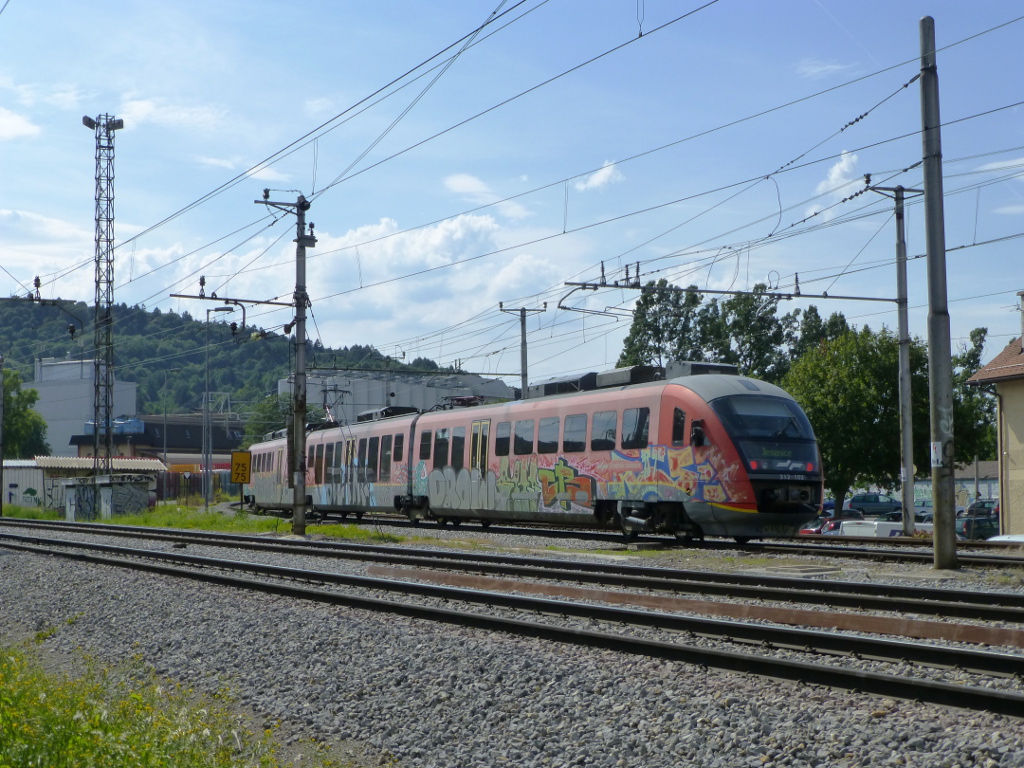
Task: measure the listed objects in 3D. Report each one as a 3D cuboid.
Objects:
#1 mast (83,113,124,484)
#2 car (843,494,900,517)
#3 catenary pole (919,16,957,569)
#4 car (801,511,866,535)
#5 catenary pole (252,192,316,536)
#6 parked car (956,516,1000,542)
[{"bbox_3d":[-19.067,-3.252,70.607,1.600,19.025,1.000,1,-4,-30],"label":"mast"},{"bbox_3d":[26.164,8.683,108.000,4.620,1.740,1.810,0,-4,-5],"label":"car"},{"bbox_3d":[6.648,-1.469,23.577,0.350,8.670,0.350,1,-4,-23],"label":"catenary pole"},{"bbox_3d":[14.612,6.805,69.000,4.050,1.430,1.680,1,-4,-30],"label":"car"},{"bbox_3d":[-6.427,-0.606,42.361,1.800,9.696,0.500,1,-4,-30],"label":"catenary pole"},{"bbox_3d":[20.845,6.654,66.700,4.150,1.460,1.700,1,-4,-30],"label":"parked car"}]

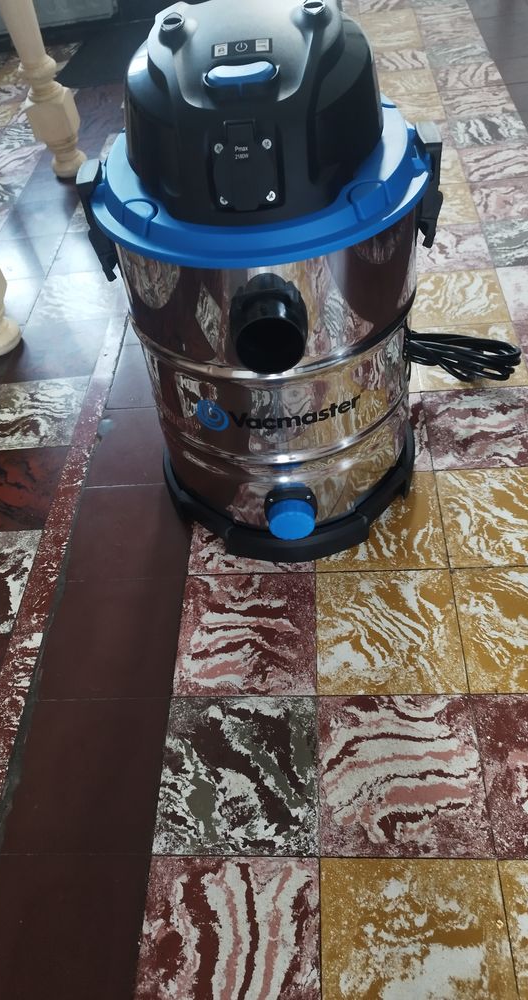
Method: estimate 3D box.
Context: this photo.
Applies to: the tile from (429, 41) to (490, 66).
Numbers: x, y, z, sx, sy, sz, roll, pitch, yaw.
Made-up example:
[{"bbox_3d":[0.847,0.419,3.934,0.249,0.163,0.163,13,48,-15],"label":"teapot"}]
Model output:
[{"bbox_3d":[0.662,-1.503,2.358,0.202,0.015,0.199,-3,50,7],"label":"tile"}]

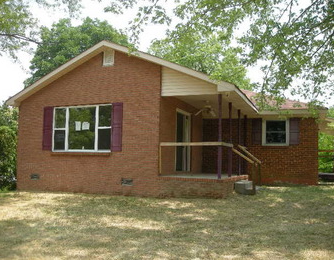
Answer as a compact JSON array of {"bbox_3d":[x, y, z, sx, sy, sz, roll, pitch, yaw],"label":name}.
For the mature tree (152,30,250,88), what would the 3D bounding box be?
[{"bbox_3d":[2.220,-1.997,24.540,7.800,10.543,7.800,-1,-5,22],"label":"mature tree"}]

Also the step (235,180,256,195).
[{"bbox_3d":[2.544,1.812,11.026,0.586,0.344,1.395,-1,-5,22],"label":"step"}]

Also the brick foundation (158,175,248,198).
[{"bbox_3d":[1.465,1.799,11.698,1.879,0.614,4.445,-1,-5,22],"label":"brick foundation"}]

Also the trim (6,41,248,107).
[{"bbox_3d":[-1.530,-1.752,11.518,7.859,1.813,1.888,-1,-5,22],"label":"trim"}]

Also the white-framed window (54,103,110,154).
[{"bbox_3d":[-2.705,-0.031,11.145,2.209,1.465,0.100,-1,-5,22],"label":"white-framed window"}]

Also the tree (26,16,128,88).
[{"bbox_3d":[-6.832,-2.635,25.493,8.200,11.634,8.200,-1,-5,22],"label":"tree"}]

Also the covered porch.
[{"bbox_3d":[1.627,0.046,11.735,2.204,3.246,4.604,-1,-5,22],"label":"covered porch"}]

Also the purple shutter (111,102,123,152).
[{"bbox_3d":[-1.525,-0.082,10.646,0.381,1.488,0.040,-1,-5,22],"label":"purple shutter"}]

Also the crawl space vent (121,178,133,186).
[{"bbox_3d":[-1.167,1.560,10.380,0.386,0.193,0.080,-1,-5,22],"label":"crawl space vent"}]

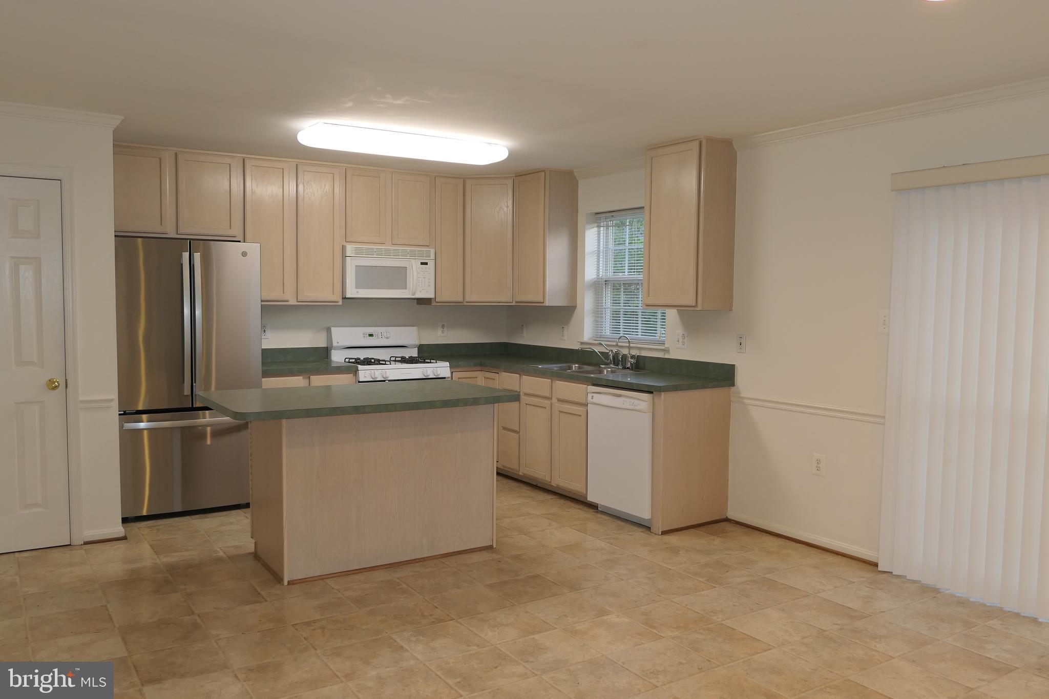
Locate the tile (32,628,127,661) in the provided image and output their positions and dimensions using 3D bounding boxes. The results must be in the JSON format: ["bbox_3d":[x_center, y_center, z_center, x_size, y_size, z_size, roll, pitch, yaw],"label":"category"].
[{"bbox_3d":[-1.788,1.206,3.263,0.320,0.010,0.320,-2,4,-33],"label":"tile"}]

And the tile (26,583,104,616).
[{"bbox_3d":[-2.136,1.170,3.791,0.320,0.010,0.320,-2,4,-33],"label":"tile"}]

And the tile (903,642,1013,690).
[{"bbox_3d":[1.677,1.225,3.149,0.308,0.010,0.308,-2,4,-33],"label":"tile"}]

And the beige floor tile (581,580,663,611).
[{"bbox_3d":[0.464,1.190,3.922,0.317,0.010,0.314,-2,4,-33],"label":"beige floor tile"}]

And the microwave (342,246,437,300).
[{"bbox_3d":[-1.136,-0.612,6.554,0.760,0.405,0.375,-2,4,-34],"label":"microwave"}]

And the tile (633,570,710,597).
[{"bbox_3d":[0.738,1.182,4.107,0.320,0.010,0.320,-2,4,-33],"label":"tile"}]

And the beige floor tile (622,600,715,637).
[{"bbox_3d":[0.639,1.207,3.656,0.317,0.010,0.314,-2,4,-33],"label":"beige floor tile"}]

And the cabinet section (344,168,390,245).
[{"bbox_3d":[-1.303,-1.107,6.464,0.370,0.595,0.322,-2,4,-33],"label":"cabinet section"}]

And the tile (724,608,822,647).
[{"bbox_3d":[1.084,1.218,3.567,0.317,0.010,0.314,-2,4,-33],"label":"tile"}]

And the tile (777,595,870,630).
[{"bbox_3d":[1.333,1.188,3.678,0.308,0.010,0.308,-2,4,-33],"label":"tile"}]

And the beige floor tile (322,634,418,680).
[{"bbox_3d":[-0.604,1.201,3.175,0.308,0.010,0.308,-2,4,-33],"label":"beige floor tile"}]

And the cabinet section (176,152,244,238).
[{"bbox_3d":[-2.280,-1.076,5.825,0.460,0.595,0.322,-2,4,-33],"label":"cabinet section"}]

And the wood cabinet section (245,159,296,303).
[{"bbox_3d":[-1.932,-0.864,6.068,0.365,1.042,0.322,-2,4,-33],"label":"wood cabinet section"}]

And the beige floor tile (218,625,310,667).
[{"bbox_3d":[-1.042,1.191,3.267,0.308,0.010,0.308,-2,4,-33],"label":"beige floor tile"}]

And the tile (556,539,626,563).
[{"bbox_3d":[0.378,1.123,4.565,0.308,0.010,0.308,-2,4,-33],"label":"tile"}]

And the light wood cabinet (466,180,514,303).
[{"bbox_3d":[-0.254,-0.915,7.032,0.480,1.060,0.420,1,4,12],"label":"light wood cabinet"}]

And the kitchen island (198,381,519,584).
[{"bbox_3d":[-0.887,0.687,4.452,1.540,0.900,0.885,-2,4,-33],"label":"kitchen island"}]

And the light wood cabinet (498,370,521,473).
[{"bbox_3d":[0.126,0.540,6.361,0.580,0.735,0.300,-2,4,-33],"label":"light wood cabinet"}]

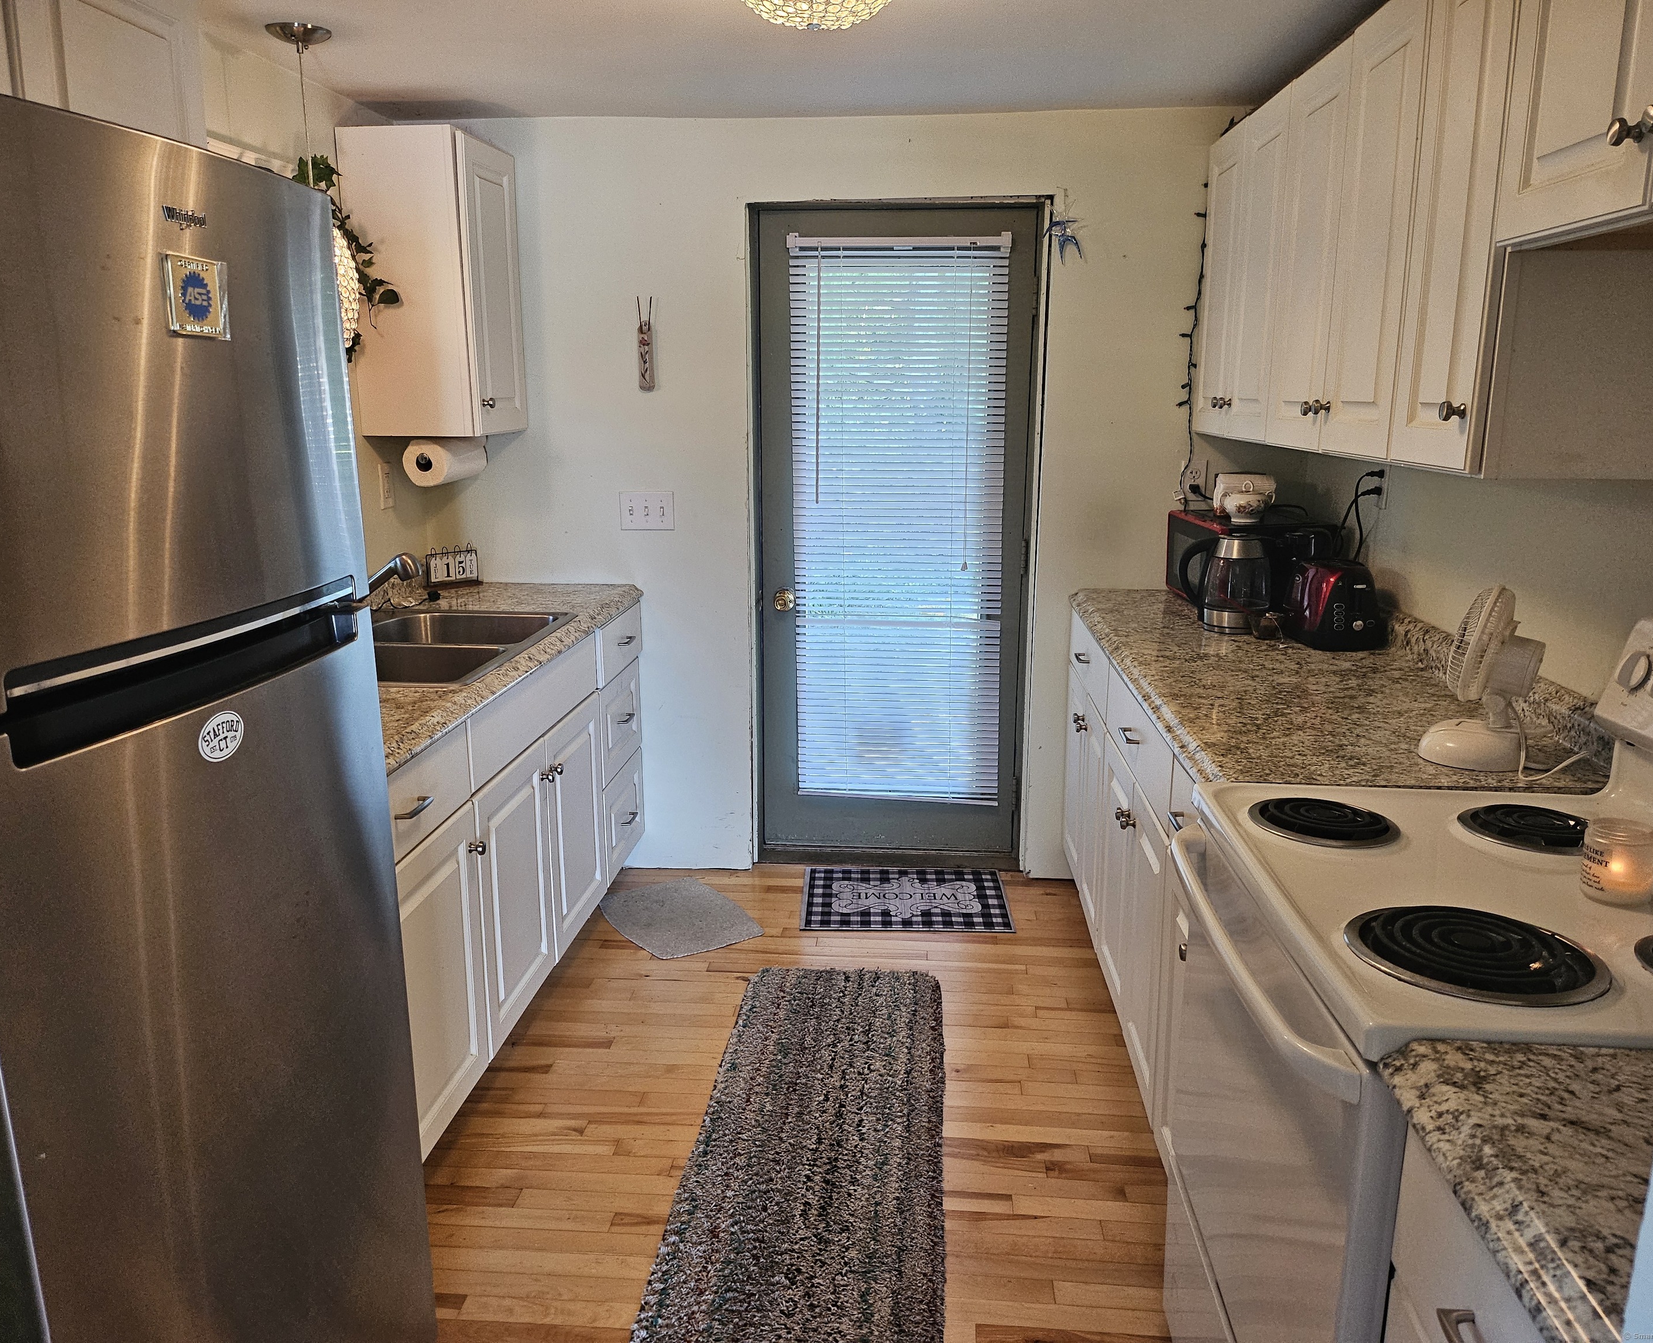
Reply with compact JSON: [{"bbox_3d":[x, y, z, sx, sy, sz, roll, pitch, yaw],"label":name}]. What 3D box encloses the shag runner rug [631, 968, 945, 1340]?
[{"bbox_3d":[-0.009,0.935,2.522,0.497,0.028,1.530,1,12,5],"label":"shag runner rug"}]

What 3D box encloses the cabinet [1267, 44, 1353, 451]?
[{"bbox_3d":[1.118,-0.834,2.496,0.313,0.760,0.410,1,12,5],"label":"cabinet"}]

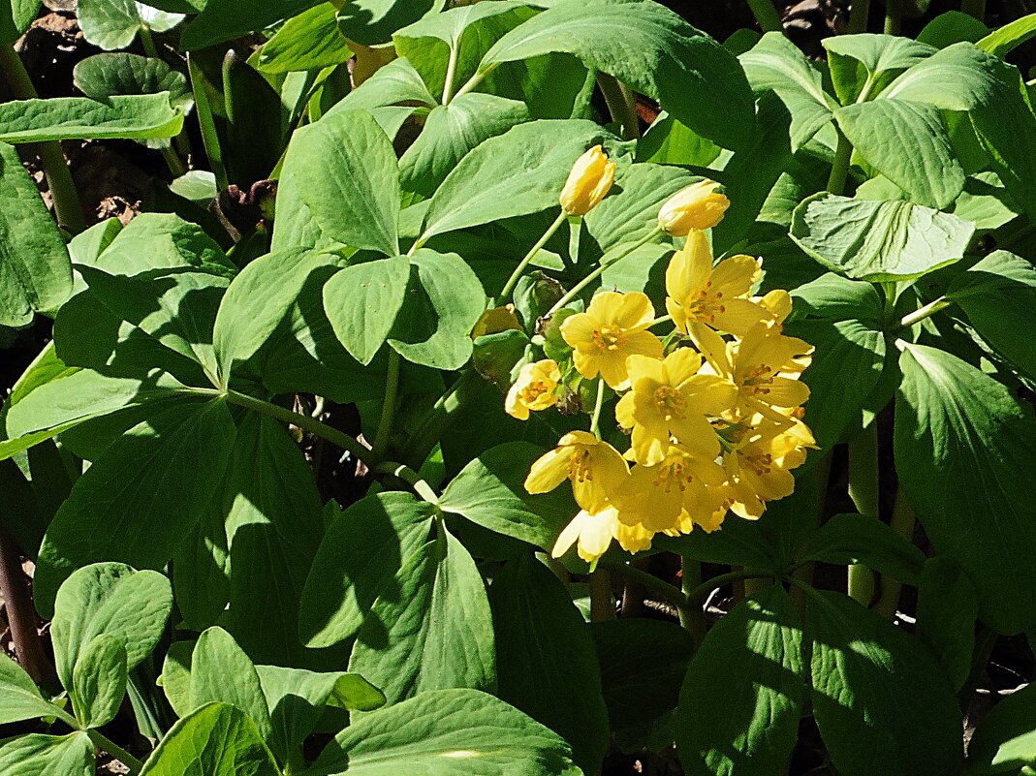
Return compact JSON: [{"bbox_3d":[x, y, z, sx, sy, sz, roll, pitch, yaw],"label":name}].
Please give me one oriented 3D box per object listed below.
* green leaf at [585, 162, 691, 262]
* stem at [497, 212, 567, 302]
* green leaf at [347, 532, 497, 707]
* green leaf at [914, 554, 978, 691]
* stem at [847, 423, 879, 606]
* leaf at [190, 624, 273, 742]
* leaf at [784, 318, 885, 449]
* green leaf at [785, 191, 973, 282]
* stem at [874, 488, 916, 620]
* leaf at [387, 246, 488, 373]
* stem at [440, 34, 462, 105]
[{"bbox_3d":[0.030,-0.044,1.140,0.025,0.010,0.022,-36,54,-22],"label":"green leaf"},{"bbox_3d":[0.003,-0.029,1.000,0.002,0.024,0.002,38,10,12],"label":"stem"},{"bbox_3d":[-0.020,0.050,0.990,0.027,0.009,0.040,16,78,10],"label":"green leaf"},{"bbox_3d":[0.092,0.051,0.990,0.013,0.029,0.005,0,-6,-28],"label":"green leaf"},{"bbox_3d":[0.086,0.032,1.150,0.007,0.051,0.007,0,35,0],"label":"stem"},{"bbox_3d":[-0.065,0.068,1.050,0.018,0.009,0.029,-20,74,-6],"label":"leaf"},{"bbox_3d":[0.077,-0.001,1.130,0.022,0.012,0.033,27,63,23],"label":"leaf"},{"bbox_3d":[0.076,-0.032,0.960,0.038,0.009,0.027,6,38,3],"label":"green leaf"},{"bbox_3d":[0.080,0.035,0.975,0.005,0.037,0.005,9,36,0],"label":"stem"},{"bbox_3d":[-0.018,-0.017,1.000,0.021,0.009,0.027,-13,62,-14],"label":"leaf"},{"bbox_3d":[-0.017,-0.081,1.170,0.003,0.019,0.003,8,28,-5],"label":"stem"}]

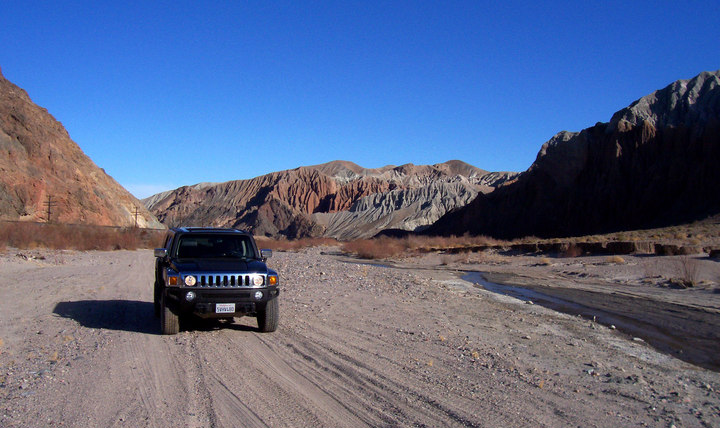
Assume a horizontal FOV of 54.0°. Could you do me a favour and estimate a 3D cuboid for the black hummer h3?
[{"bbox_3d":[-2.880,1.165,13.630,1.980,1.880,4.720,1,-2,-18],"label":"black hummer h3"}]

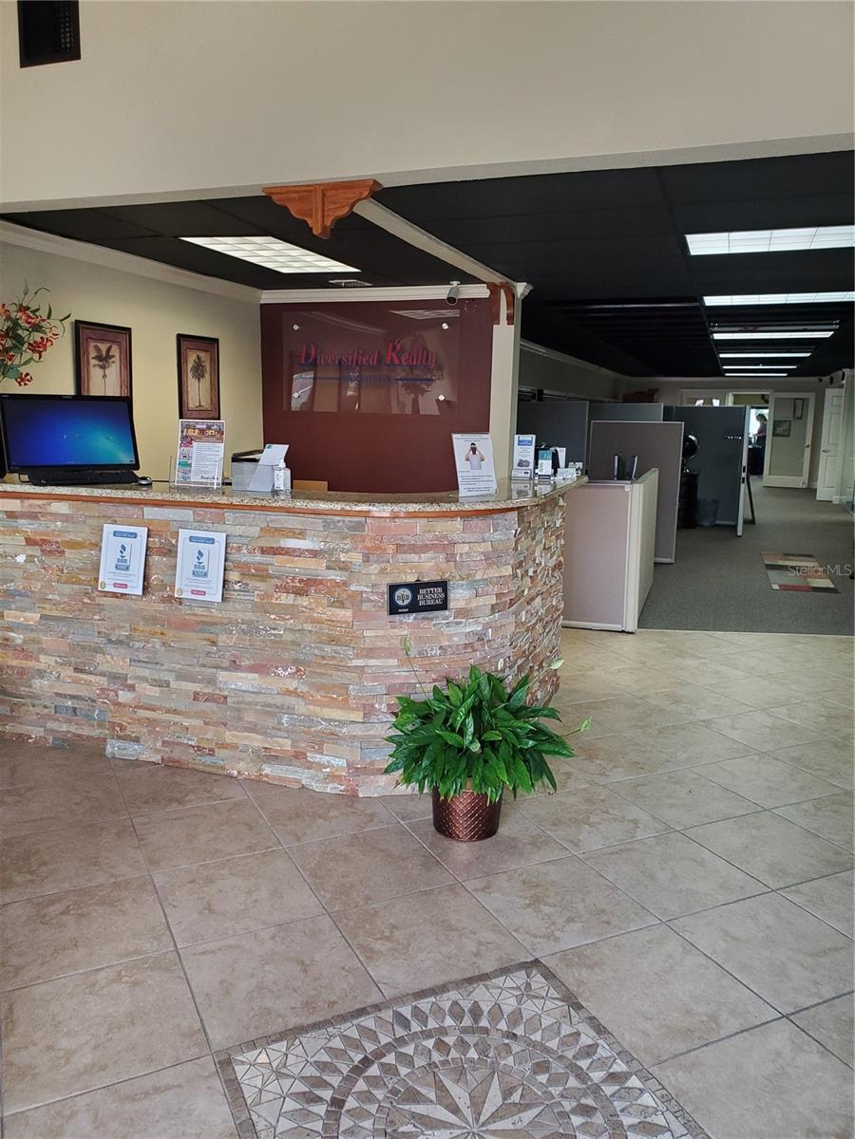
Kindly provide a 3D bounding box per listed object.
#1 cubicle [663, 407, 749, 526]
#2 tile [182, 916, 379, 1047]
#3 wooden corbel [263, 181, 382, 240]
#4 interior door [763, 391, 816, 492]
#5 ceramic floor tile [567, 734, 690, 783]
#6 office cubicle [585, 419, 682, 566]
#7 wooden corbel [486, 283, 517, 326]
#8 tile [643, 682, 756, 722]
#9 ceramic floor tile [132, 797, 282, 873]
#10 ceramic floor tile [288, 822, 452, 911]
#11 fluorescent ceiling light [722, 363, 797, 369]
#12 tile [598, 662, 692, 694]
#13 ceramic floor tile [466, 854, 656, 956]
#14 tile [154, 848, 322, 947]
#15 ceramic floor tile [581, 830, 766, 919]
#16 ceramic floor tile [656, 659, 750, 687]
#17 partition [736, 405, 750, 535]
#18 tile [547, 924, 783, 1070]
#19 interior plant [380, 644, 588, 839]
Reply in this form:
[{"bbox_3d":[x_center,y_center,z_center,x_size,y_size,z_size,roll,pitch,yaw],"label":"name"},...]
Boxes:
[{"bbox_3d":[4.001,-1.462,12.206,1.014,1.701,0.060,5,11,19],"label":"cubicle"},{"bbox_3d":[-0.411,1.113,2.328,0.452,0.010,0.452,-4,11,-25],"label":"tile"},{"bbox_3d":[-0.430,-1.485,3.569,0.490,0.195,0.125,4,10,19],"label":"wooden corbel"},{"bbox_3d":[7.905,-2.822,18.700,0.880,2.030,0.045,4,10,19],"label":"interior door"},{"bbox_3d":[0.782,0.792,3.594,0.415,0.010,0.415,-4,11,-25],"label":"ceramic floor tile"},{"bbox_3d":[2.227,-0.842,9.250,0.940,1.490,0.060,4,10,19],"label":"office cubicle"},{"bbox_3d":[0.553,-1.989,6.416,0.165,0.280,0.190,5,10,20],"label":"wooden corbel"},{"bbox_3d":[1.483,0.734,4.708,0.452,0.010,0.452,-4,11,-25],"label":"tile"},{"bbox_3d":[-0.741,0.885,2.876,0.415,0.010,0.415,-4,11,-25],"label":"ceramic floor tile"},{"bbox_3d":[-0.179,0.928,2.683,0.415,0.010,0.415,-4,11,-25],"label":"ceramic floor tile"},{"bbox_3d":[5.942,-3.652,15.297,1.220,0.080,0.610,4,10,19],"label":"fluorescent ceiling light"},{"bbox_3d":[1.288,0.661,5.115,0.452,0.010,0.452,-4,11,-25],"label":"tile"},{"bbox_3d":[0.381,0.972,2.491,0.415,0.010,0.415,-4,11,-25],"label":"ceramic floor tile"},{"bbox_3d":[-0.556,0.952,2.505,0.415,0.010,0.415,-4,11,-25],"label":"tile"},{"bbox_3d":[0.828,1.033,2.908,0.452,0.010,0.452,-4,11,-25],"label":"ceramic floor tile"},{"bbox_3d":[1.561,0.589,4.877,0.415,0.010,0.415,-4,11,-25],"label":"ceramic floor tile"},{"bbox_3d":[4.226,-1.344,11.458,0.070,1.670,1.200,4,10,19],"label":"partition"},{"bbox_3d":[0.564,1.038,2.118,0.415,0.010,0.415,-4,11,-25],"label":"tile"},{"bbox_3d":[0.199,0.563,2.869,0.668,0.649,0.600,1,10,0],"label":"interior plant"}]

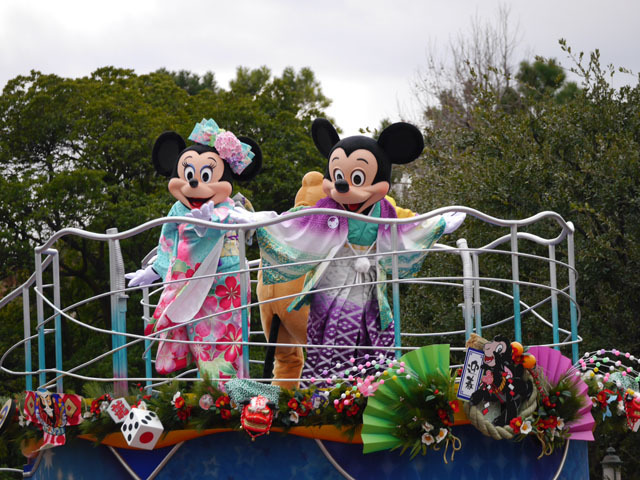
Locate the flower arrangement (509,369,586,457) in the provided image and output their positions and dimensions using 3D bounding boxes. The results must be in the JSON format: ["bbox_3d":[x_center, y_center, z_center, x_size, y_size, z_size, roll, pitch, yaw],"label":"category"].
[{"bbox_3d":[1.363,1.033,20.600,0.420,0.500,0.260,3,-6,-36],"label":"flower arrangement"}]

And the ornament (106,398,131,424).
[{"bbox_3d":[-1.192,1.019,20.500,0.125,0.148,0.050,-35,-2,5],"label":"ornament"}]

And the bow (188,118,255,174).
[{"bbox_3d":[-0.599,-0.568,20.900,0.390,0.190,0.180,34,-3,9],"label":"bow"}]

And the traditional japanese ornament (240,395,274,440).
[{"bbox_3d":[-0.367,1.043,20.200,0.190,0.250,0.200,8,3,4],"label":"traditional japanese ornament"}]

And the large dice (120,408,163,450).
[{"bbox_3d":[-1.051,1.122,20.400,0.160,0.160,0.160,12,34,-29],"label":"large dice"}]

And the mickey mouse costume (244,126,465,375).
[{"bbox_3d":[0.229,0.125,21.000,1.300,1.700,0.680,-1,-5,3],"label":"mickey mouse costume"}]

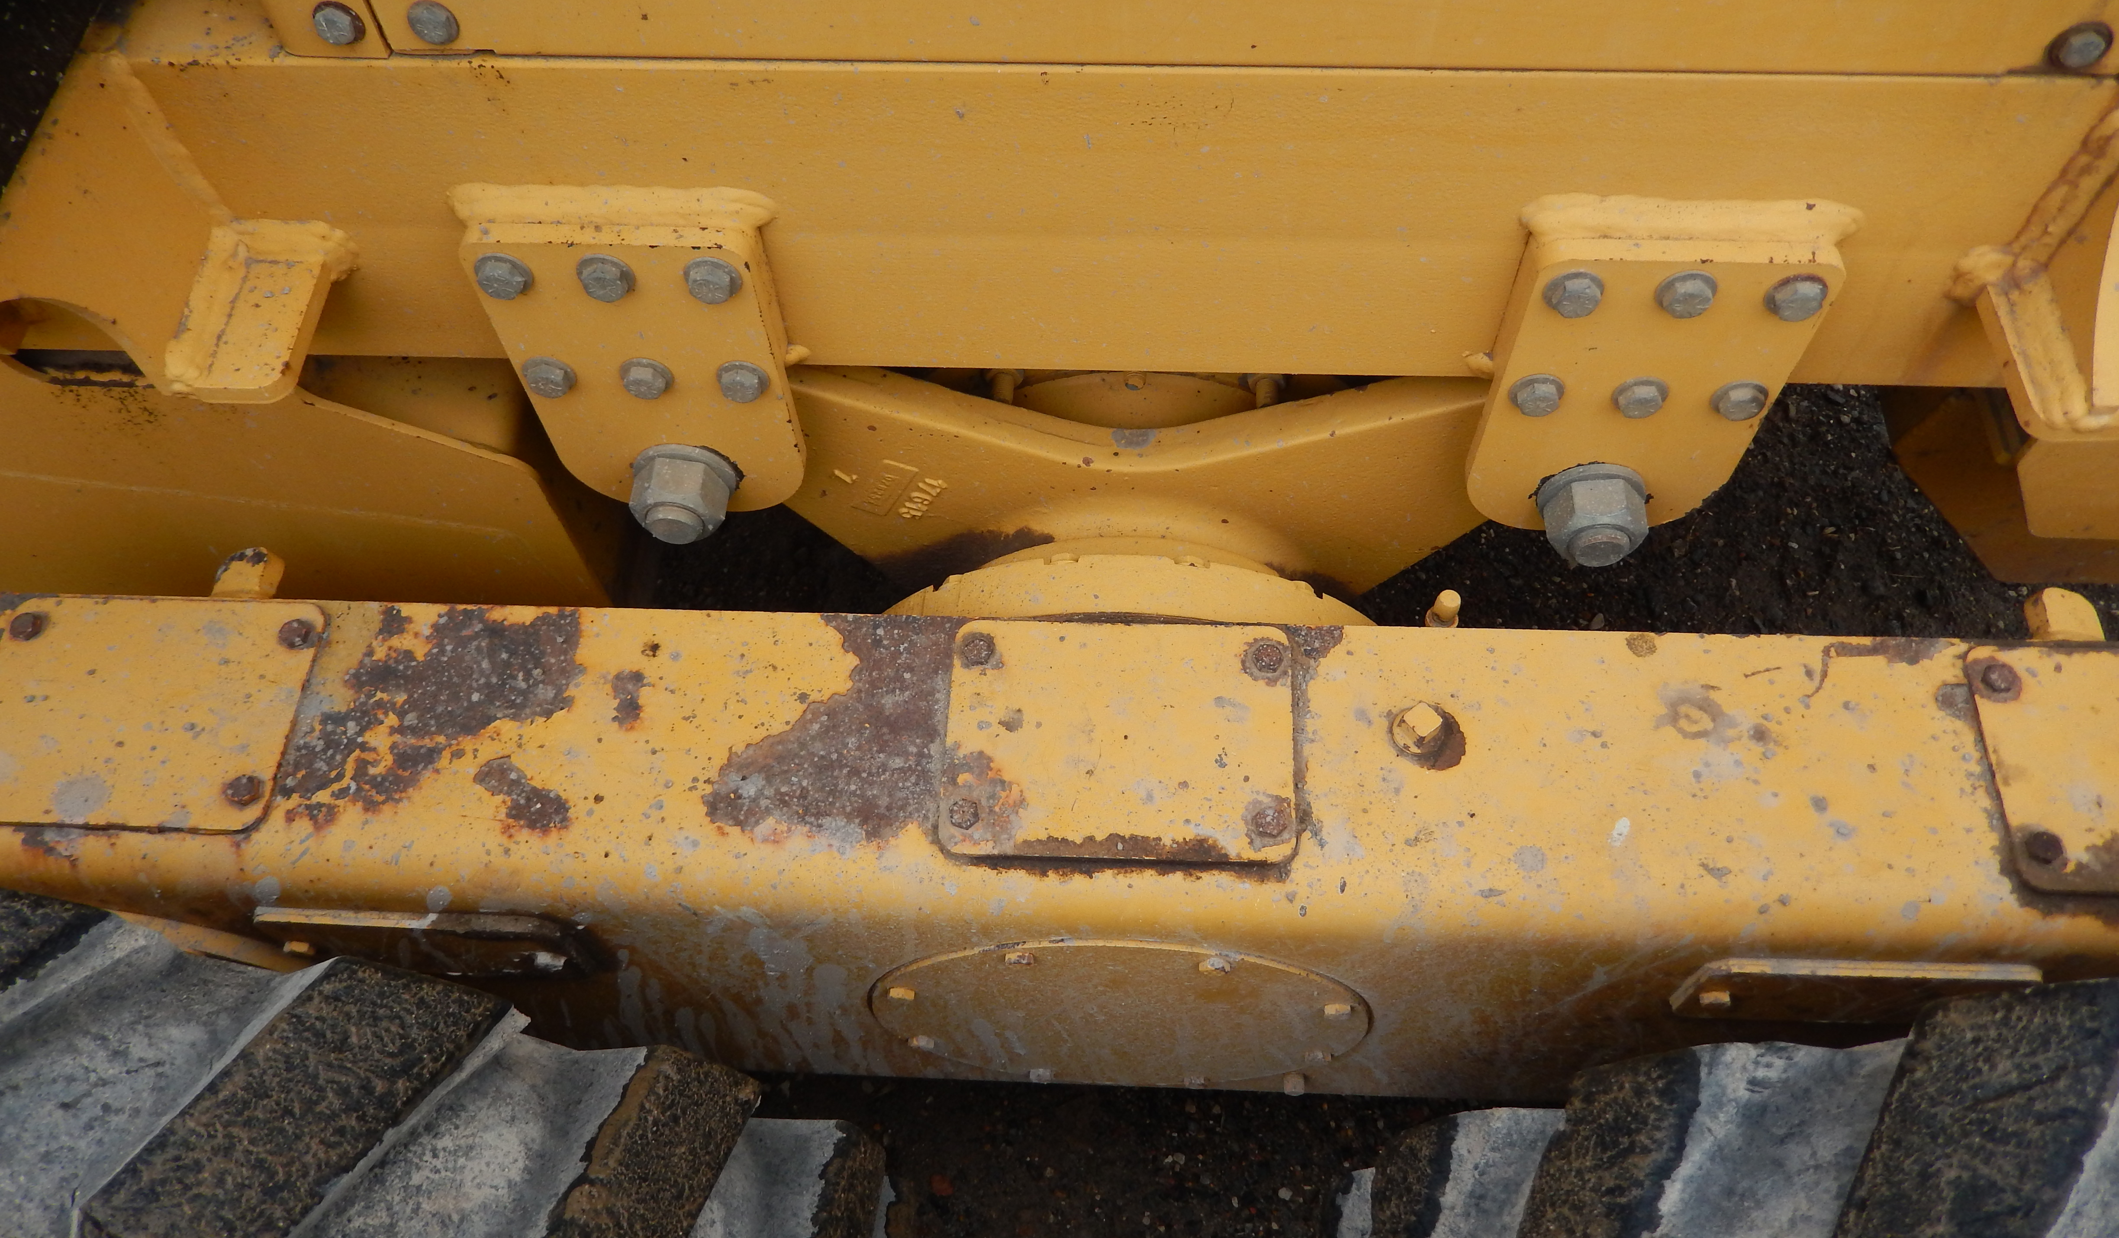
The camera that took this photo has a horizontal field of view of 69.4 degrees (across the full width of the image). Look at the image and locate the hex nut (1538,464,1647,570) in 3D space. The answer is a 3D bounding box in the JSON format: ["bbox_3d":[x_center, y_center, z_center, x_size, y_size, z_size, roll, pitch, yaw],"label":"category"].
[{"bbox_3d":[0.369,-0.064,1.051,0.072,0.071,0.045,2,58,2],"label":"hex nut"}]

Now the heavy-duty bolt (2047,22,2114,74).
[{"bbox_3d":[0.531,-0.293,0.794,0.029,0.029,0.011,2,58,2],"label":"heavy-duty bolt"}]

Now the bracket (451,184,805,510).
[{"bbox_3d":[-0.266,-0.170,1.018,0.182,0.267,0.041,2,58,2],"label":"bracket"}]

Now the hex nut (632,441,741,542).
[{"bbox_3d":[-0.268,-0.080,1.080,0.072,0.071,0.045,2,58,2],"label":"hex nut"}]

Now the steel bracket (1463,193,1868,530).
[{"bbox_3d":[0.366,-0.152,0.993,0.179,0.267,0.041,2,58,2],"label":"steel bracket"}]

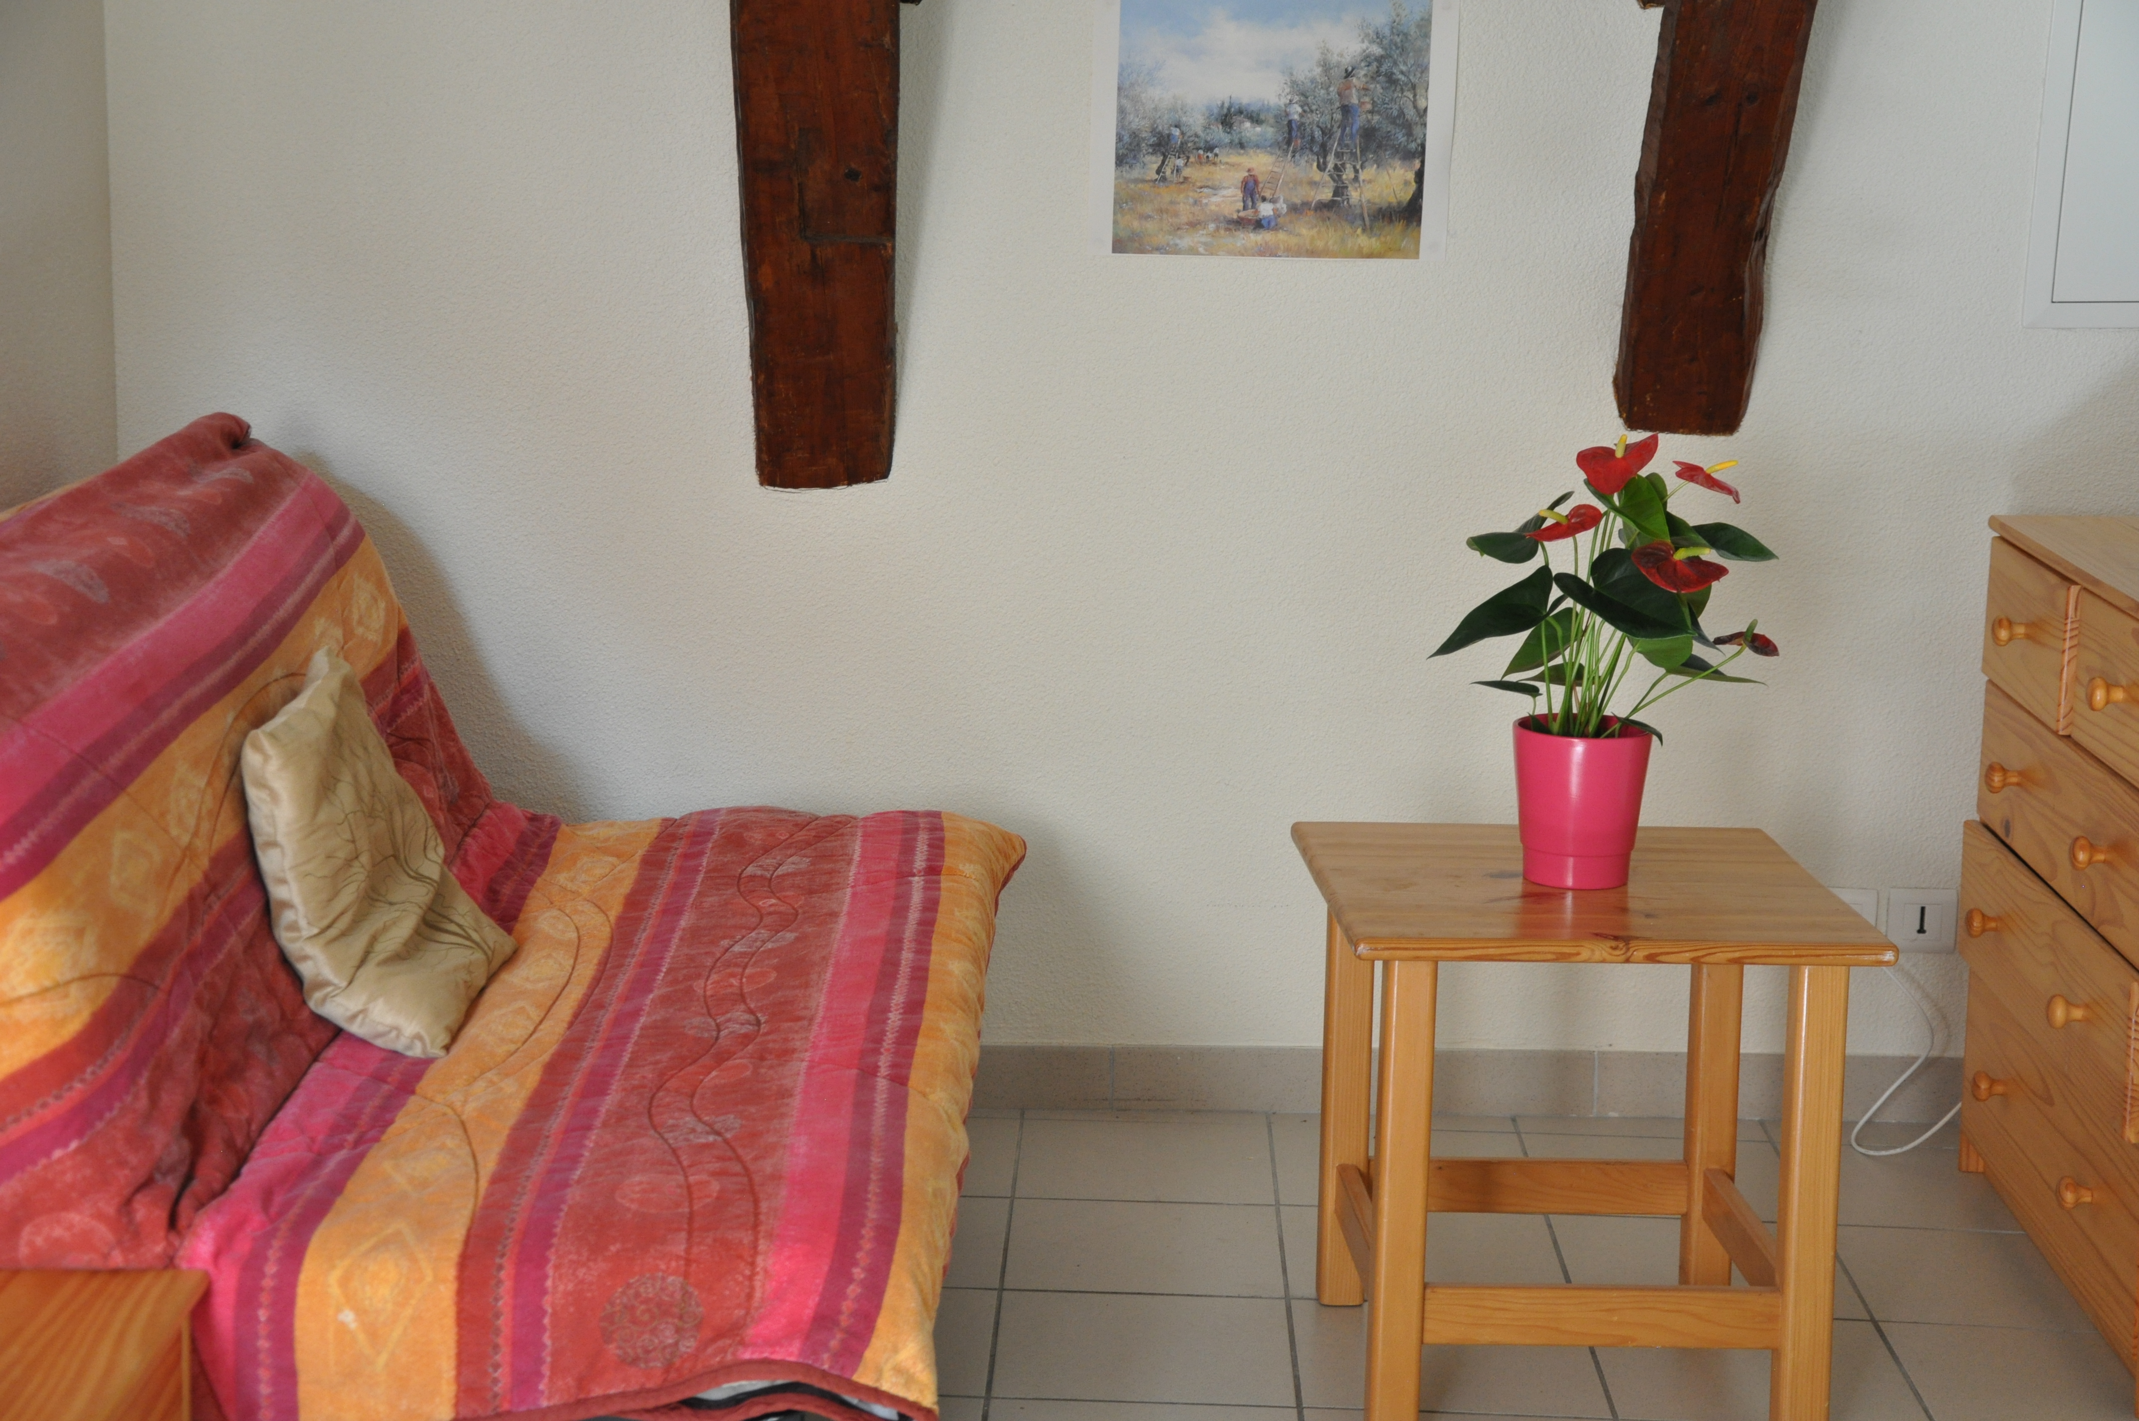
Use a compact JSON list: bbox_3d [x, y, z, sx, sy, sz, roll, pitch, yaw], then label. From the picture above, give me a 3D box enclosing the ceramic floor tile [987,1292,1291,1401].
[{"bbox_3d":[0.076,0.648,3.777,0.299,0.010,0.299,2,11,1],"label":"ceramic floor tile"}]

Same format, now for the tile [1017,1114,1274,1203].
[{"bbox_3d":[0.088,0.529,4.386,0.299,0.010,0.324,2,11,1],"label":"tile"}]

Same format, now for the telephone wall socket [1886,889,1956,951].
[{"bbox_3d":[1.041,0.258,4.554,0.081,0.081,0.012,1,11,-3],"label":"telephone wall socket"}]

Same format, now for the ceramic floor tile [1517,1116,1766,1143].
[{"bbox_3d":[0.699,0.514,4.556,0.299,0.010,0.078,2,11,1],"label":"ceramic floor tile"}]

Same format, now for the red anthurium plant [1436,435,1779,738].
[{"bbox_3d":[0.523,-0.120,3.639,0.335,0.300,0.290,2,11,1],"label":"red anthurium plant"}]

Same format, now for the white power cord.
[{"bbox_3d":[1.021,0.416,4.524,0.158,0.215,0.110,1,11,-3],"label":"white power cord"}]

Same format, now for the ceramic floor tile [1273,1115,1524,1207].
[{"bbox_3d":[0.392,0.538,4.386,0.299,0.010,0.333,2,11,1],"label":"ceramic floor tile"}]

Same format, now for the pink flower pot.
[{"bbox_3d":[0.502,0.090,3.678,0.134,0.152,0.134,2,11,1],"label":"pink flower pot"}]

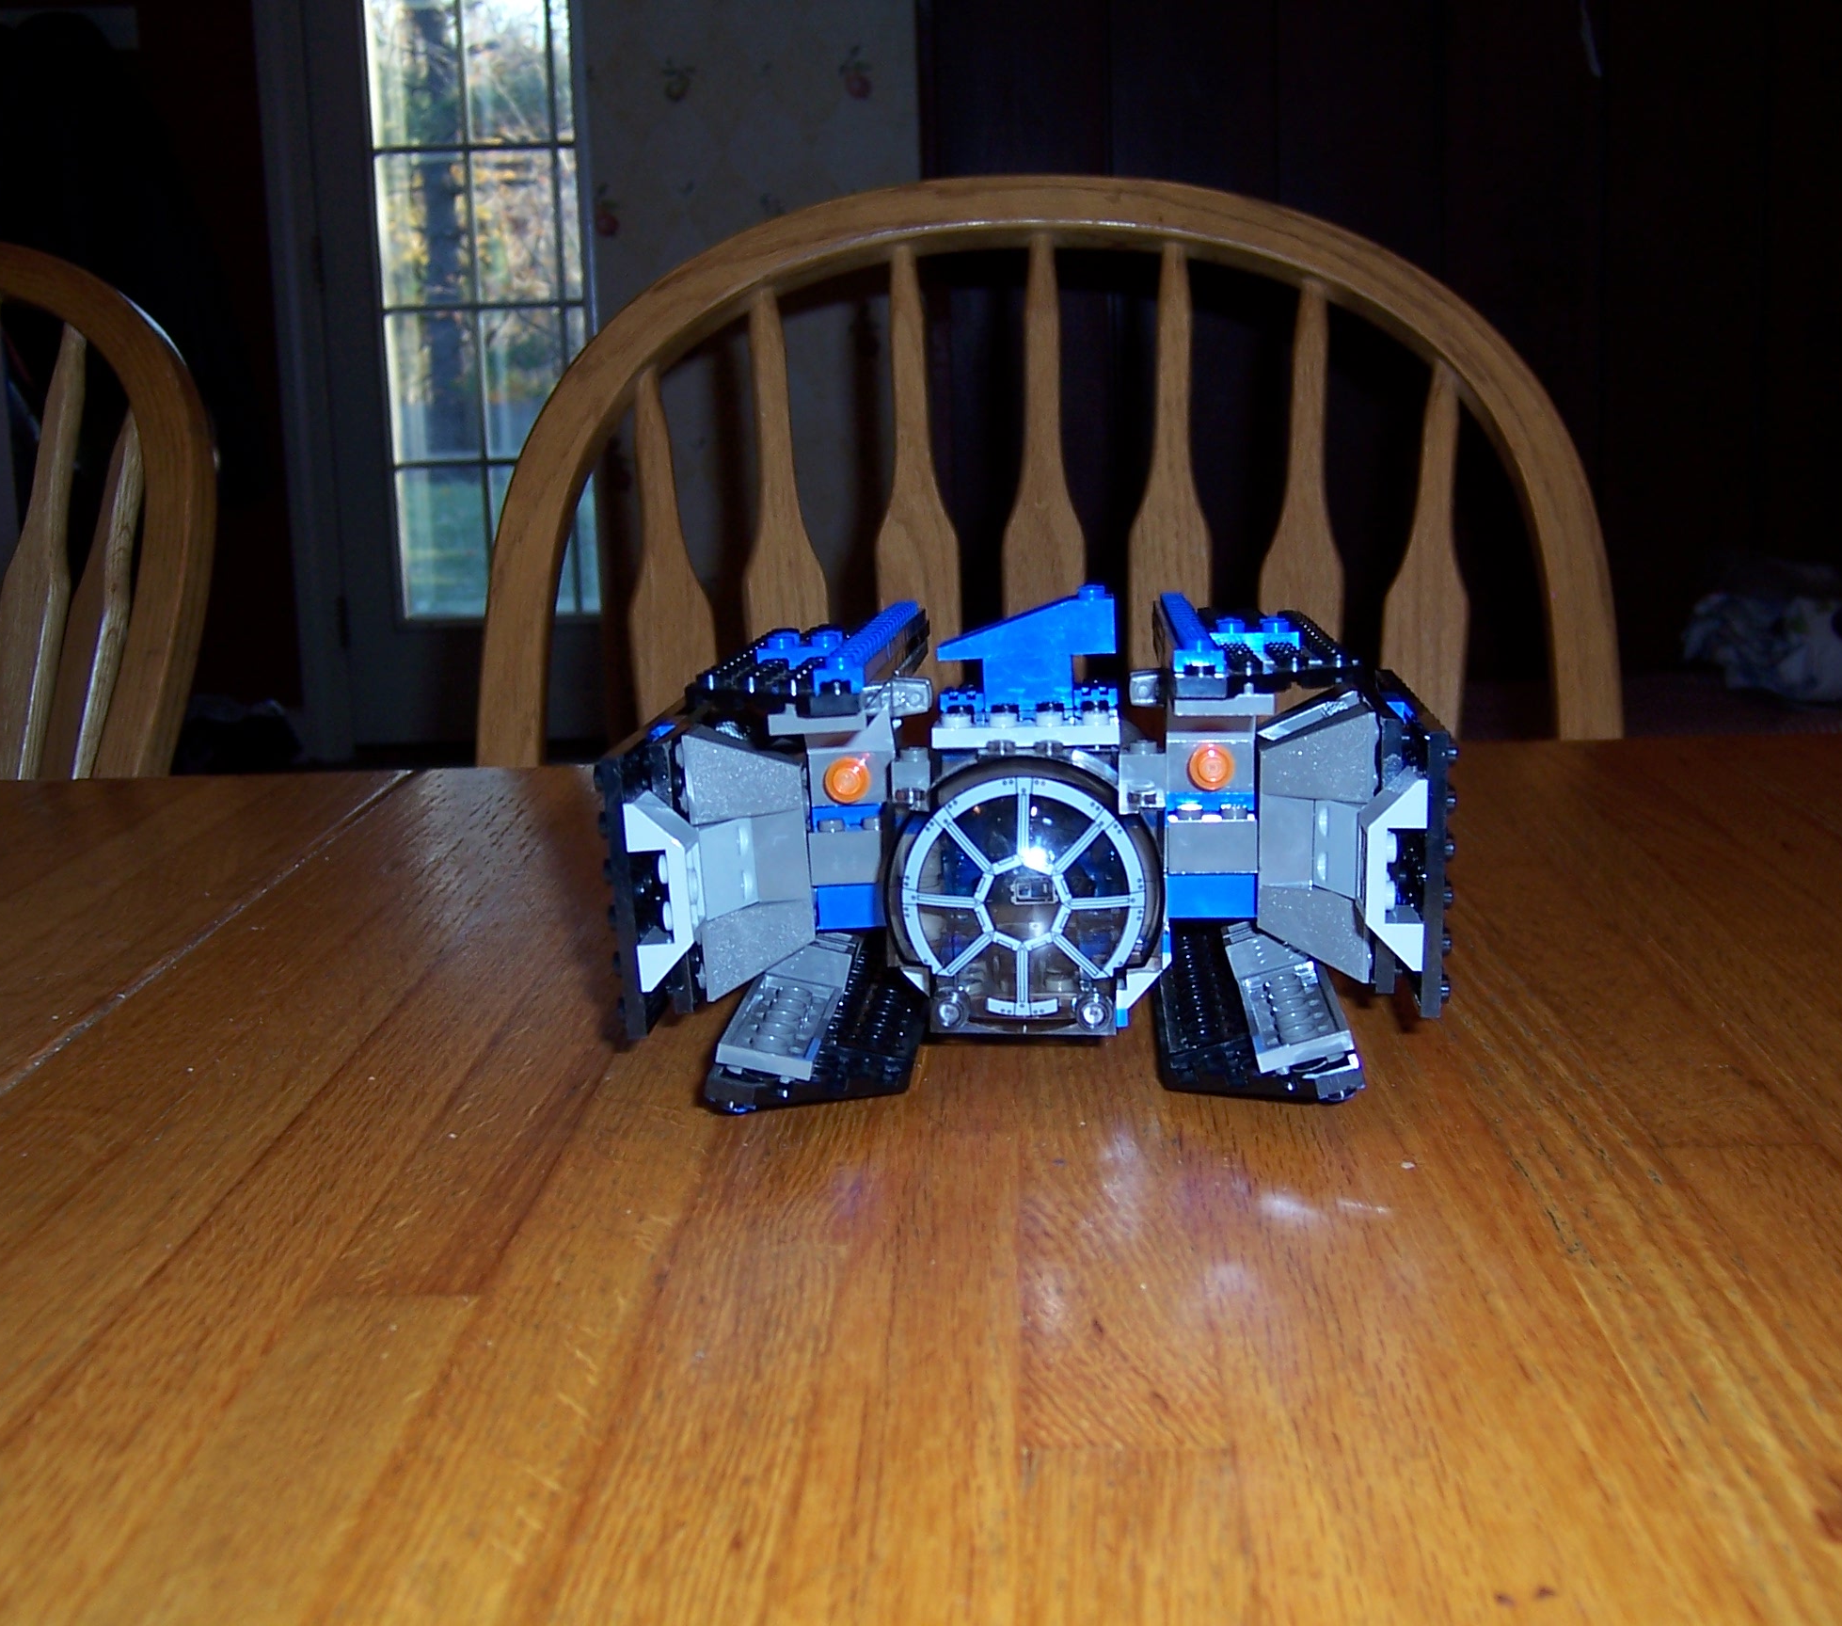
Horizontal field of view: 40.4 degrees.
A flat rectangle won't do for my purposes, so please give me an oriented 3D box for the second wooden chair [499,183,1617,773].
[{"bbox_3d":[0.022,0.250,0.855,0.470,0.935,0.520,0,11,9],"label":"second wooden chair"}]

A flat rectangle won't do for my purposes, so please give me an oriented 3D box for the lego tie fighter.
[{"bbox_3d":[0.019,-0.003,0.463,0.145,0.076,0.138,-1,11,4],"label":"lego tie fighter"}]

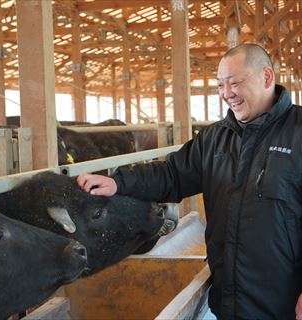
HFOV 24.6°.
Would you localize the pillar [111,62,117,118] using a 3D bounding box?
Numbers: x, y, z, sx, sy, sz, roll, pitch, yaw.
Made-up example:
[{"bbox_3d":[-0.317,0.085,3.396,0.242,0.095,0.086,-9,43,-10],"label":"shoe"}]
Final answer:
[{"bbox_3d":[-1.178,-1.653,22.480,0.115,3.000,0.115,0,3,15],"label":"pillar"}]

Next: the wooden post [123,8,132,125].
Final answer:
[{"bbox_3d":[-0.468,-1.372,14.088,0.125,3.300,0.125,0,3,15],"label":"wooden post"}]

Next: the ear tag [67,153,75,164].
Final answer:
[{"bbox_3d":[-0.453,-0.009,3.950,0.055,0.075,0.012,-34,7,-27],"label":"ear tag"}]

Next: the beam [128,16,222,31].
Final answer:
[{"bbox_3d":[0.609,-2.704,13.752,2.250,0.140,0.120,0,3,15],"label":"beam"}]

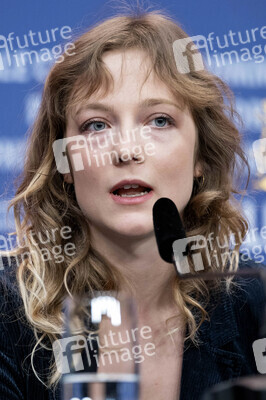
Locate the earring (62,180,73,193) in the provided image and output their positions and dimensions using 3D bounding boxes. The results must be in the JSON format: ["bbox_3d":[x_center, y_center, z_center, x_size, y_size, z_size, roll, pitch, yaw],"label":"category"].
[{"bbox_3d":[-0.068,-0.014,2.420,0.011,0.013,0.002,0,0,14],"label":"earring"}]

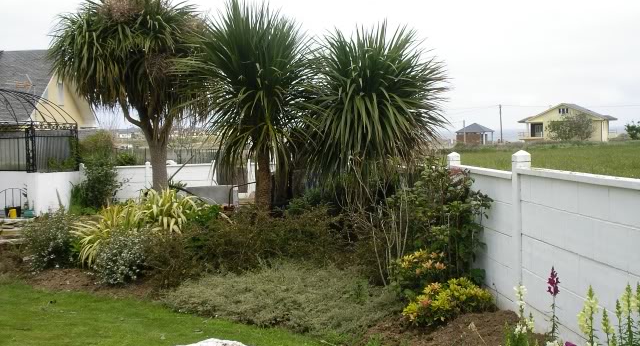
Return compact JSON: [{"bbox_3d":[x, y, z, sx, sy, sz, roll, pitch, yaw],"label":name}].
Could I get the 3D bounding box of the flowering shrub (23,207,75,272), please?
[{"bbox_3d":[-3.074,0.753,9.000,0.600,0.720,0.600,-2,3,-19],"label":"flowering shrub"}]

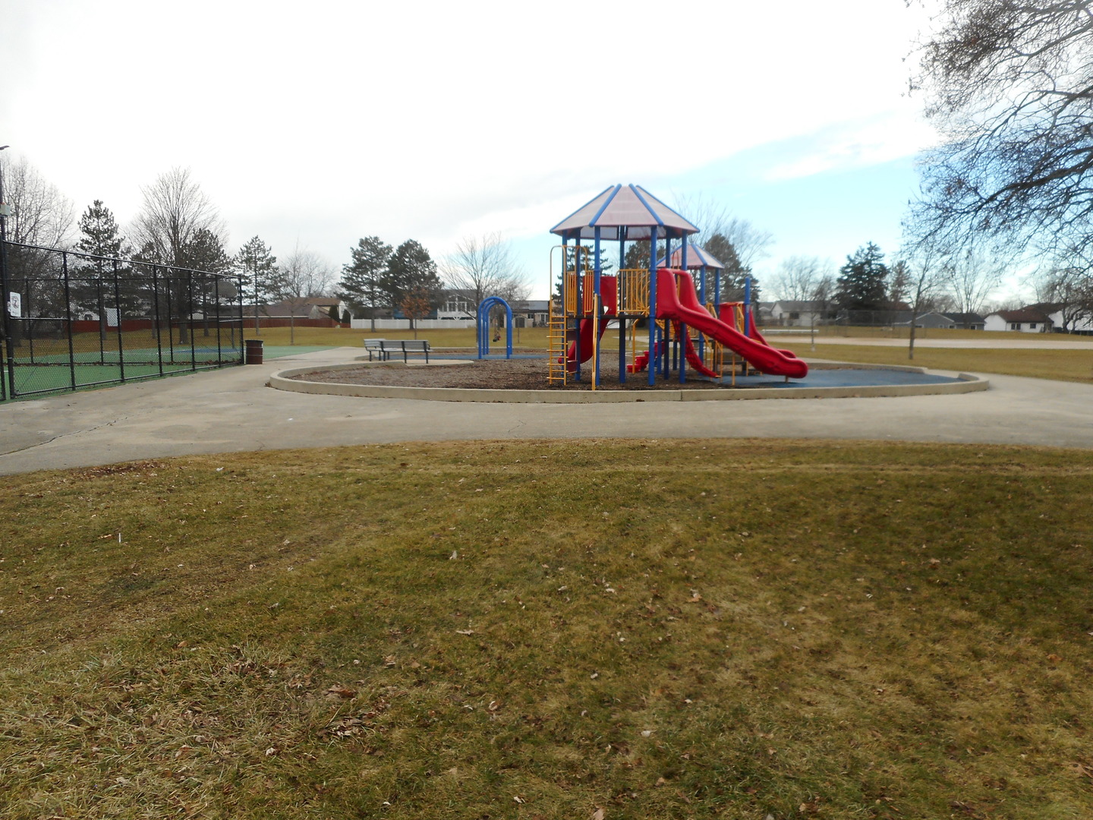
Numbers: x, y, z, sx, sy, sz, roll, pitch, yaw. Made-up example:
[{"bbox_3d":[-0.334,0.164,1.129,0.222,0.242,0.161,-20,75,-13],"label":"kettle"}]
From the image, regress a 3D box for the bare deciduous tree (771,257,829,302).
[{"bbox_3d":[52.288,-24.483,163.277,12.490,14.220,12.490,0,7,0],"label":"bare deciduous tree"}]

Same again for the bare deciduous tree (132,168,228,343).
[{"bbox_3d":[-25.090,-10.544,54.000,6.200,12.000,6.200,0,6,0],"label":"bare deciduous tree"}]

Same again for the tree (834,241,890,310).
[{"bbox_3d":[55.775,-22.354,140.371,10.140,14.710,10.140,0,7,0],"label":"tree"}]

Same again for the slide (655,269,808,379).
[{"bbox_3d":[4.229,-1.941,17.850,3.400,2.500,1.000,0,6,-3],"label":"slide"}]

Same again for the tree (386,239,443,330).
[{"bbox_3d":[-20.621,-19.403,122.590,9.120,13.860,9.120,0,7,0],"label":"tree"}]

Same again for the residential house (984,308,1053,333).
[{"bbox_3d":[88.768,-16.602,148.700,8.800,4.700,7.600,0,6,0],"label":"residential house"}]

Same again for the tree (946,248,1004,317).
[{"bbox_3d":[70.527,-19.759,130.000,9.000,14.000,9.000,0,6,0],"label":"tree"}]

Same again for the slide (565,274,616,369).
[{"bbox_3d":[1.050,-2.319,22.079,1.150,2.650,2.500,-3,7,-22],"label":"slide"}]

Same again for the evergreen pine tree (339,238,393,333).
[{"bbox_3d":[-23.678,-16.435,103.000,7.000,12.500,7.000,0,6,0],"label":"evergreen pine tree"}]

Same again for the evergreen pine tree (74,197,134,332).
[{"bbox_3d":[-38.105,-12.101,68.000,5.100,11.800,5.100,0,6,0],"label":"evergreen pine tree"}]

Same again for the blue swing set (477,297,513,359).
[{"bbox_3d":[-2.120,-3.566,33.663,1.250,2.420,6.800,0,7,-2],"label":"blue swing set"}]

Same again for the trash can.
[{"bbox_3d":[-10.431,-2.050,28.250,0.600,0.880,0.600,0,7,0],"label":"trash can"}]

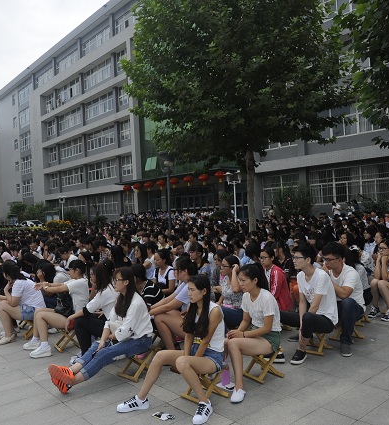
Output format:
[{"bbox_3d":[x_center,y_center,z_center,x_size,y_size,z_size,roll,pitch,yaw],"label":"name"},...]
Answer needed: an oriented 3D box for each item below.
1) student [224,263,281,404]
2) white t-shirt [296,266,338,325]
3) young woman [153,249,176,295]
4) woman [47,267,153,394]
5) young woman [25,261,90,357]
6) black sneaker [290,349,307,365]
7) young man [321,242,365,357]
[{"bbox_3d":[0.493,1.004,3.831,0.476,1.094,0.780,-3,0,43],"label":"student"},{"bbox_3d":[1.252,0.884,4.489,0.486,0.628,0.567,-3,0,45],"label":"white t-shirt"},{"bbox_3d":[-0.462,1.047,5.831,0.460,1.100,0.780,-3,0,38],"label":"young woman"},{"bbox_3d":[-0.854,1.073,4.032,1.094,1.094,0.506,-3,0,-40],"label":"woman"},{"bbox_3d":[-1.694,1.139,5.271,0.851,1.043,0.486,-3,0,-40],"label":"young woman"},{"bbox_3d":[1.092,1.466,4.383,0.110,0.110,0.275,-3,0,42],"label":"black sneaker"},{"bbox_3d":[1.618,0.900,4.826,0.810,1.185,0.648,-3,0,-43],"label":"young man"}]

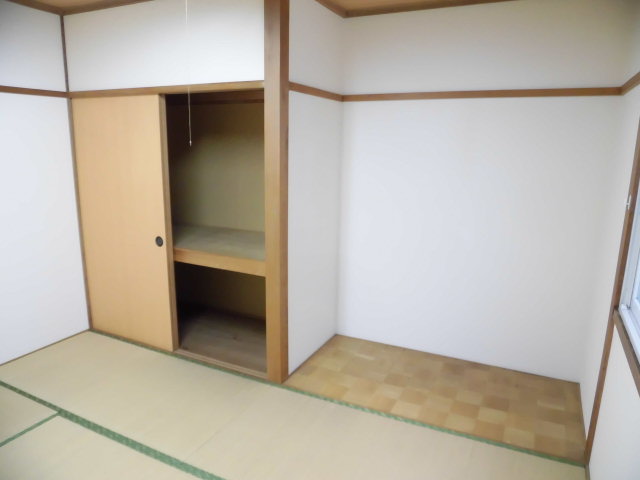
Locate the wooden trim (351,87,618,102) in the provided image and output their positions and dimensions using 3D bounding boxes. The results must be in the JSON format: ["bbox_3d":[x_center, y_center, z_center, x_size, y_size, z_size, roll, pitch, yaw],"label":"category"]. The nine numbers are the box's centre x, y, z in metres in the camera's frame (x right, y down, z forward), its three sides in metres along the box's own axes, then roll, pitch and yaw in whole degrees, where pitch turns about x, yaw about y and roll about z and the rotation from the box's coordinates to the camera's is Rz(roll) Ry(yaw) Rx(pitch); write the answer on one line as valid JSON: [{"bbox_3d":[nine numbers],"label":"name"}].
[{"bbox_3d":[0.928,-0.930,2.861,1.700,0.047,0.030,7,13,25],"label":"wooden trim"}]

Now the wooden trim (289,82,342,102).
[{"bbox_3d":[-0.012,-0.947,2.878,0.030,0.046,0.785,7,13,25],"label":"wooden trim"}]

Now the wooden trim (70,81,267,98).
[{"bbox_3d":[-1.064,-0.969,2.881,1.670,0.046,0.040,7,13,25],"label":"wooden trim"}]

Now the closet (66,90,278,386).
[{"bbox_3d":[-0.847,-0.143,3.414,1.780,1.820,0.865,7,13,25],"label":"closet"}]

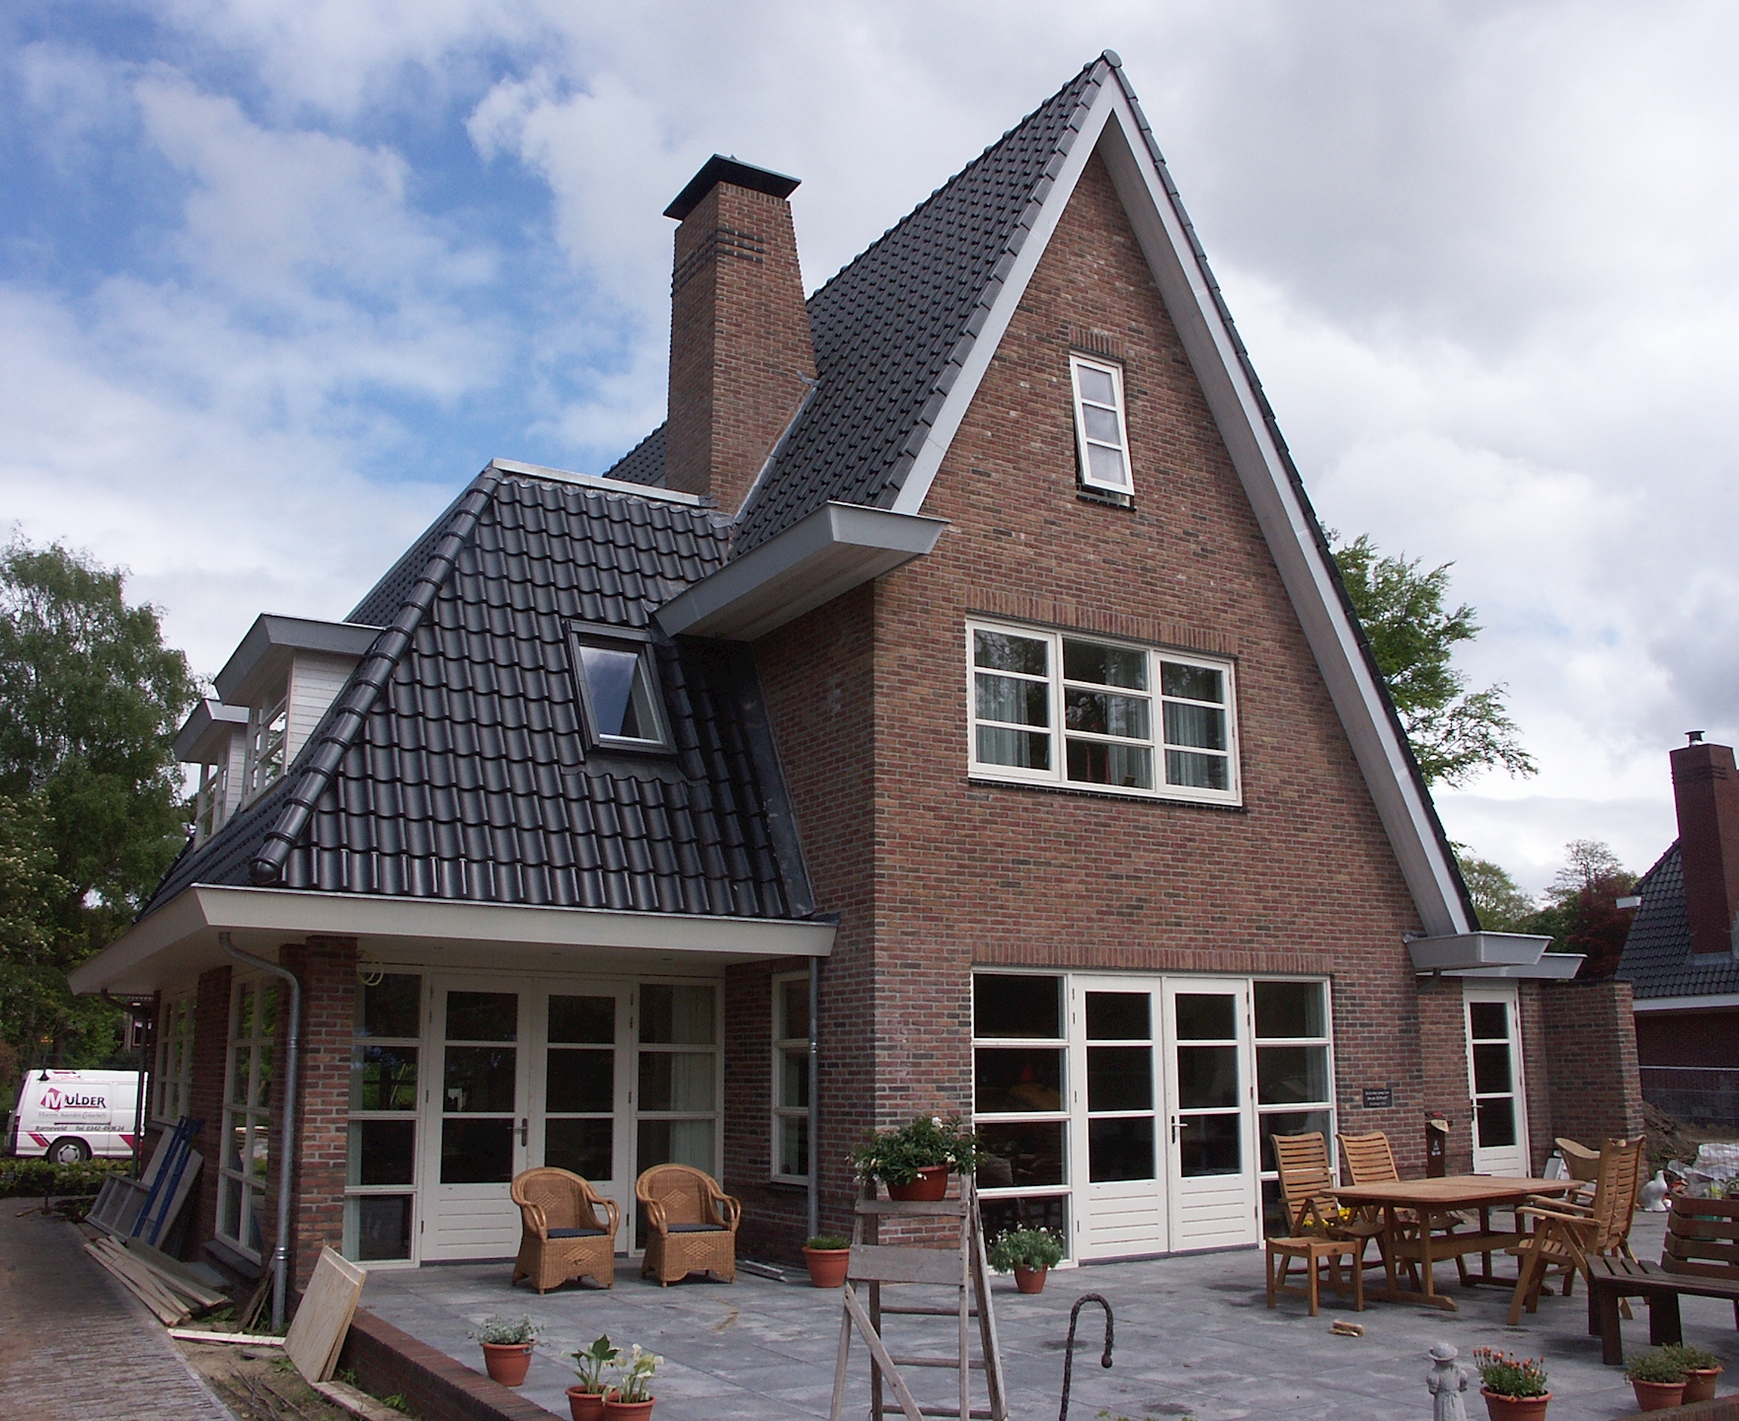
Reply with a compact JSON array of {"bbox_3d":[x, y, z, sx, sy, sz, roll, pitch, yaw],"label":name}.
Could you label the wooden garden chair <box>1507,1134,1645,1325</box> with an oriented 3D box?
[{"bbox_3d":[4.477,3.309,9.730,0.740,1.100,0.580,-11,-17,40],"label":"wooden garden chair"}]

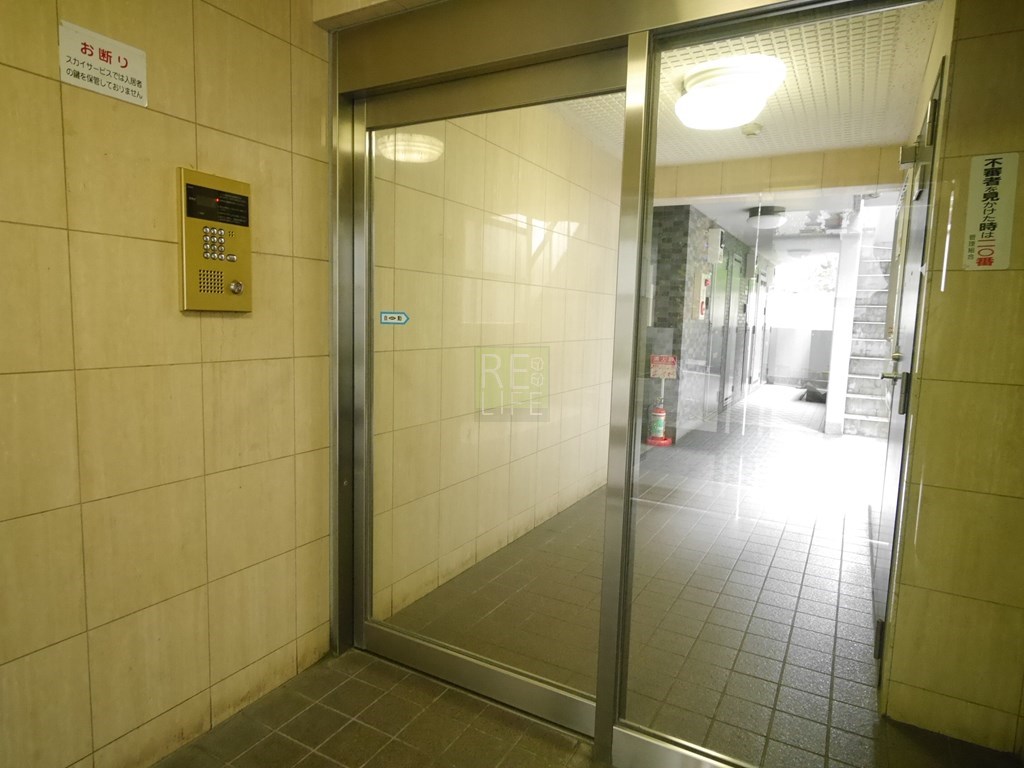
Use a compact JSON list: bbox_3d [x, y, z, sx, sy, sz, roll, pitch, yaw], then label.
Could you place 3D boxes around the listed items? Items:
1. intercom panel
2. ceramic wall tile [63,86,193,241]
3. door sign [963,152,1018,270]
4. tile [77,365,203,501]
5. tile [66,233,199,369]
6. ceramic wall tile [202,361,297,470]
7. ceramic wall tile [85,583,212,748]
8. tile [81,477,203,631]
[{"bbox_3d":[-0.773,-0.363,1.547,0.025,0.345,0.188,5,7,30],"label":"intercom panel"},{"bbox_3d":[-0.875,-0.493,1.378,0.010,0.302,0.295,5,7,30],"label":"ceramic wall tile"},{"bbox_3d":[1.267,-0.453,1.567,0.098,0.297,0.004,5,7,30],"label":"door sign"},{"bbox_3d":[-0.894,0.107,1.444,0.010,0.302,0.295,5,7,30],"label":"tile"},{"bbox_3d":[-0.885,-0.193,1.411,0.010,0.302,0.295,5,7,30],"label":"tile"},{"bbox_3d":[-0.747,0.084,1.698,0.010,0.302,0.295,5,7,30],"label":"ceramic wall tile"},{"bbox_3d":[-0.913,0.707,1.509,0.010,0.302,0.295,5,7,30],"label":"ceramic wall tile"},{"bbox_3d":[-0.903,0.407,1.476,0.010,0.302,0.295,5,7,30],"label":"tile"}]

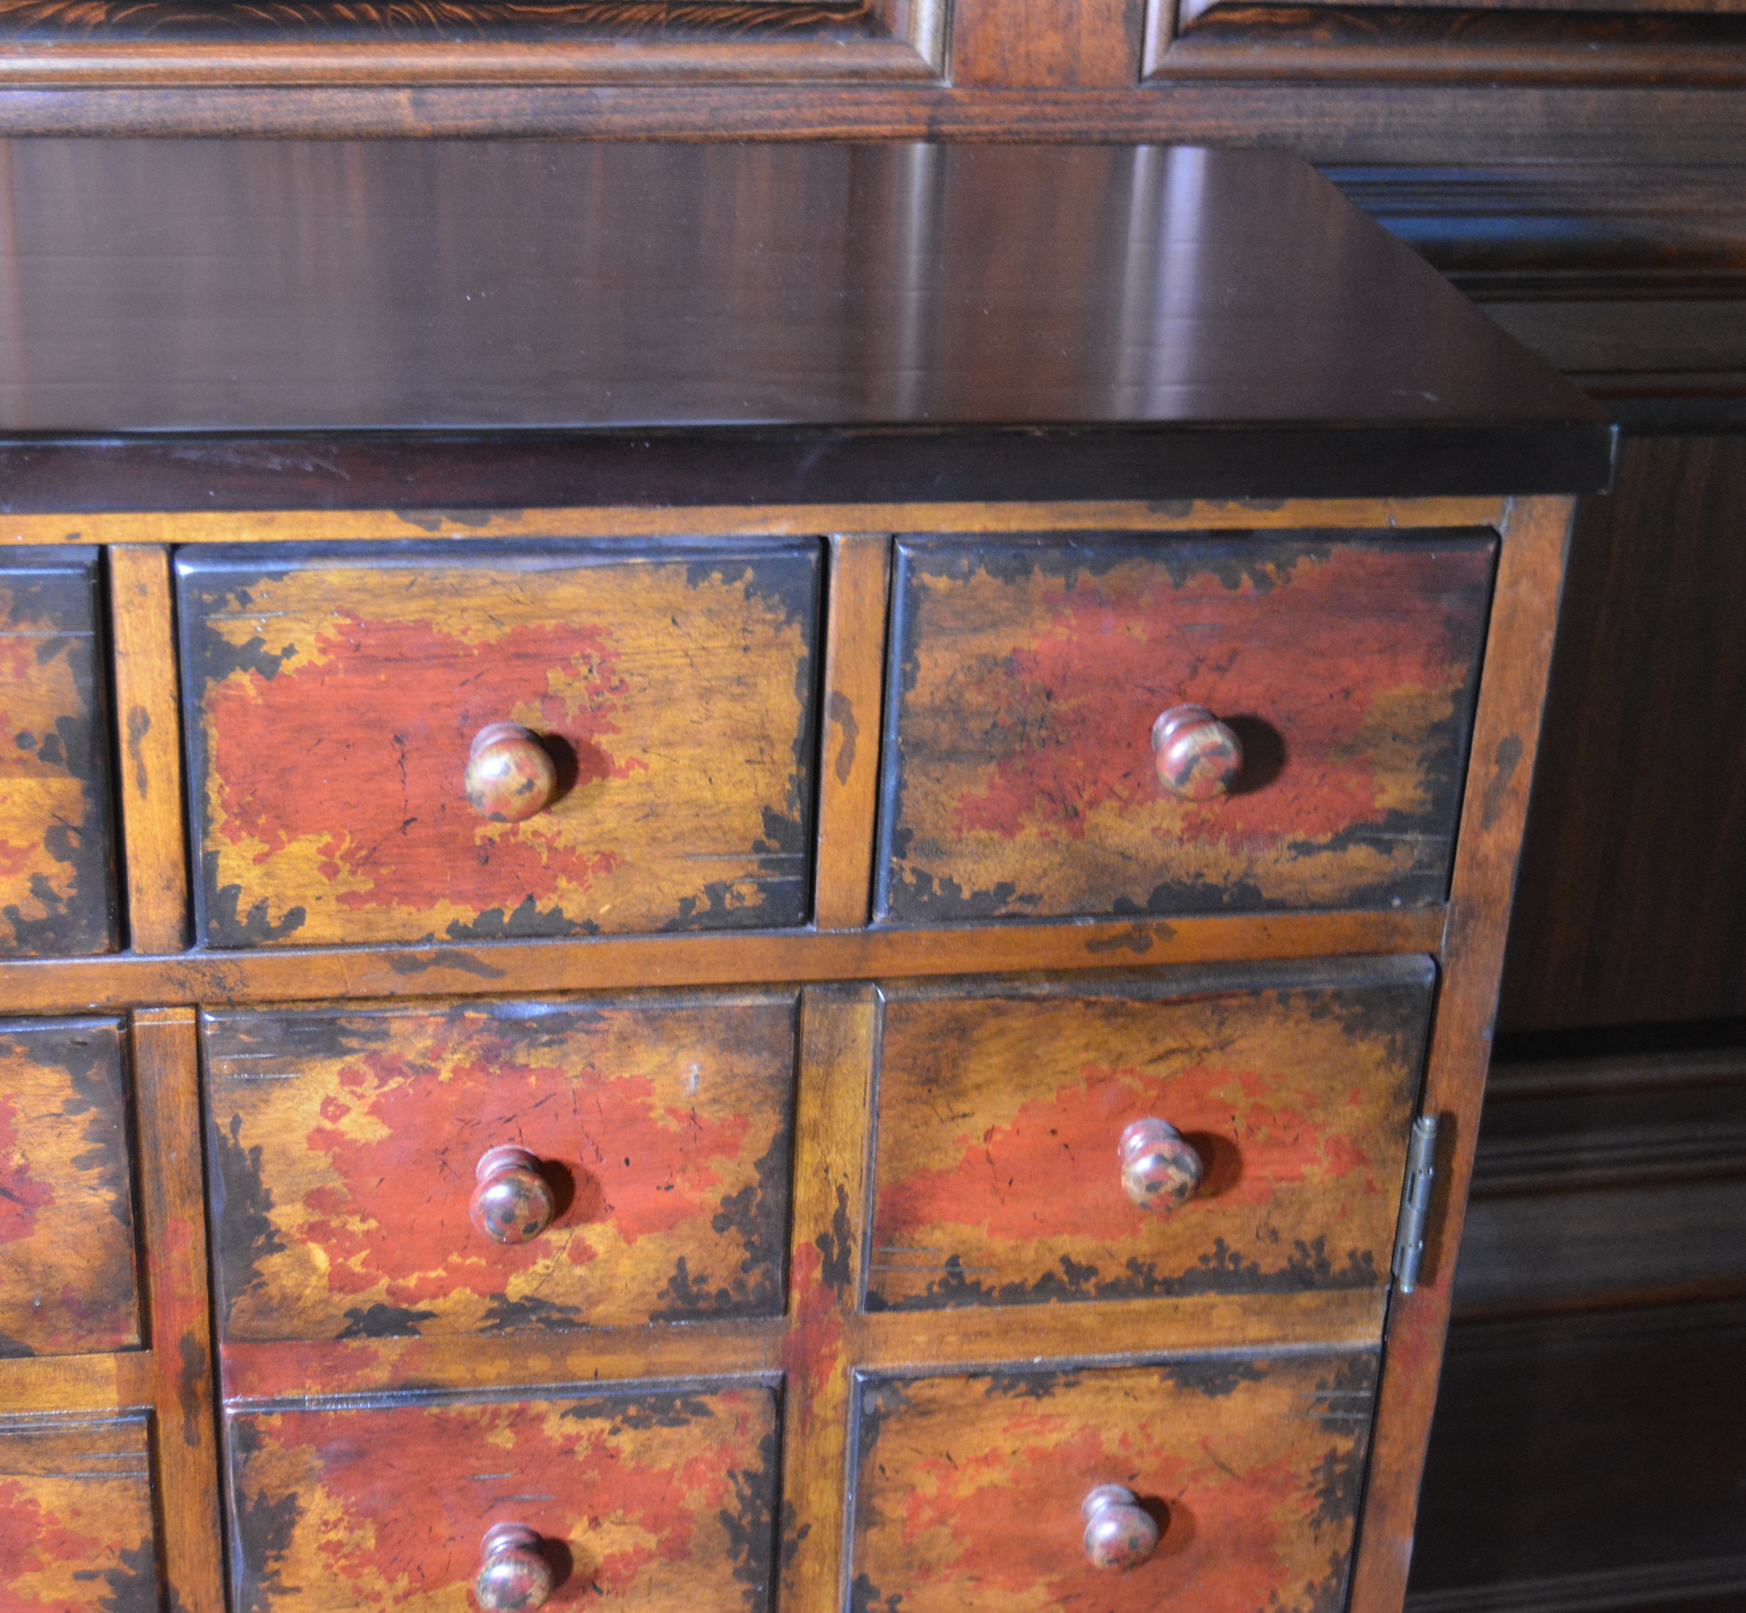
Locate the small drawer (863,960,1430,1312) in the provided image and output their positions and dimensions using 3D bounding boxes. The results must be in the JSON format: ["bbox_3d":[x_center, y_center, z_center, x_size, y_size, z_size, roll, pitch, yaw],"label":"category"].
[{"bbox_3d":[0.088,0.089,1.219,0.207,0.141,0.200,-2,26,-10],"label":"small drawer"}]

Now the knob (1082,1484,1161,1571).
[{"bbox_3d":[0.095,0.282,1.194,0.029,0.029,0.032,-2,26,-10],"label":"knob"}]

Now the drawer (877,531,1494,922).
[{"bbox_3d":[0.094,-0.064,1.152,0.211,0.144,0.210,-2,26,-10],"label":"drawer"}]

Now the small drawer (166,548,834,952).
[{"bbox_3d":[-0.137,-0.057,1.112,0.210,0.146,0.210,-2,26,-10],"label":"small drawer"}]

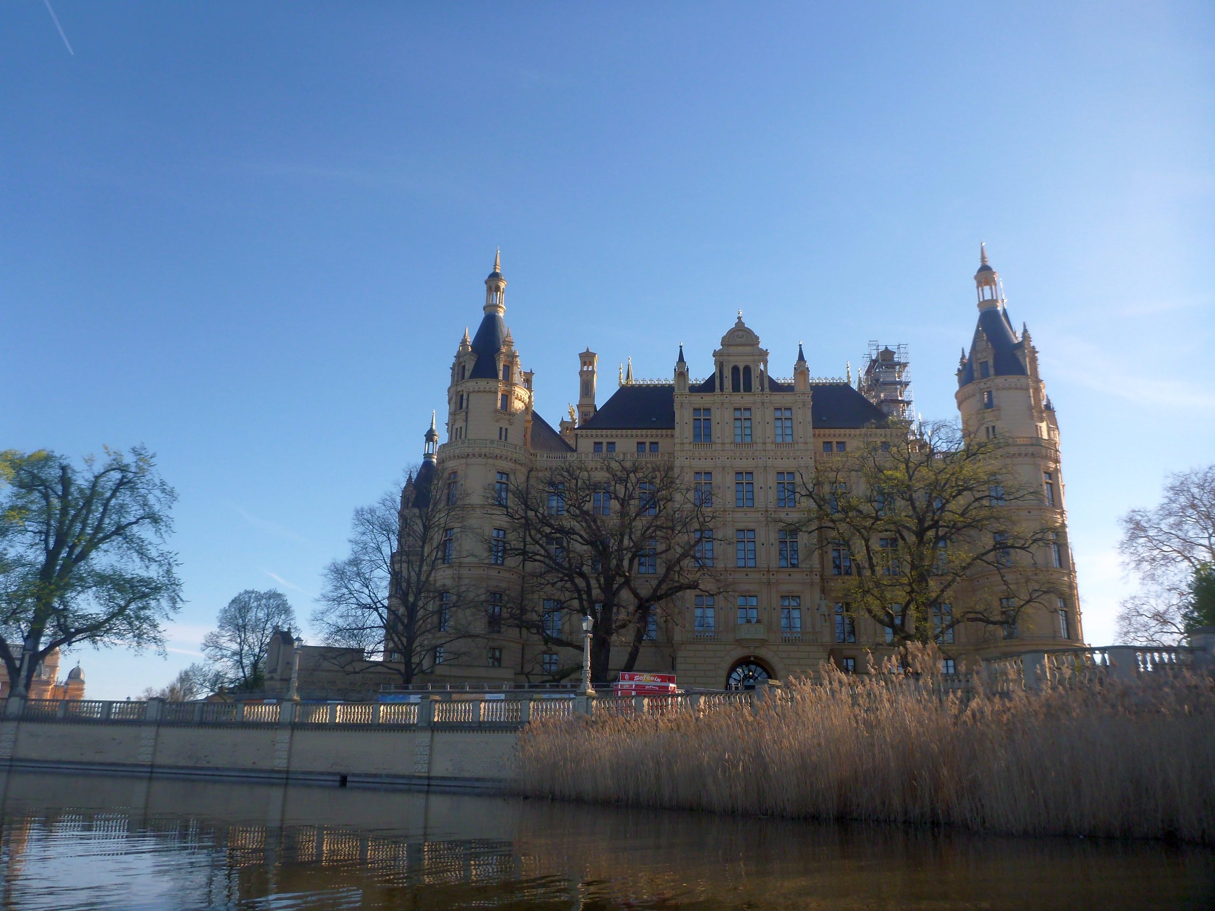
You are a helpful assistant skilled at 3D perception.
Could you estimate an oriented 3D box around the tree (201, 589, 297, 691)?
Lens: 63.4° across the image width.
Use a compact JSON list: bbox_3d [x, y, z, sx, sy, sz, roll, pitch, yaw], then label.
[{"bbox_3d":[-41.439,22.522,113.231,11.000,14.365,10.500,1,-17,0],"label":"tree"}]

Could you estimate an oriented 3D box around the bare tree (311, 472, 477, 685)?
[{"bbox_3d":[-14.138,8.455,65.390,11.300,15.304,10.800,1,-17,0],"label":"bare tree"}]

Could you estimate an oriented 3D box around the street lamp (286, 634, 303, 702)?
[{"bbox_3d":[-15.586,10.627,48.983,0.620,3.290,0.620,1,-17,0],"label":"street lamp"}]

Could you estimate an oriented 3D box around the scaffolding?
[{"bbox_3d":[26.123,-6.747,91.857,3.800,8.004,3.800,0,-17,3],"label":"scaffolding"}]

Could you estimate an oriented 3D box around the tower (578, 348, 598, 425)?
[{"bbox_3d":[-1.844,-6.529,93.208,1.700,8.002,1.700,0,-17,3],"label":"tower"}]

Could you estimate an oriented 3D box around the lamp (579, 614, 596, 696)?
[{"bbox_3d":[-0.829,8.310,40.882,0.620,3.344,0.620,1,-17,0],"label":"lamp"}]

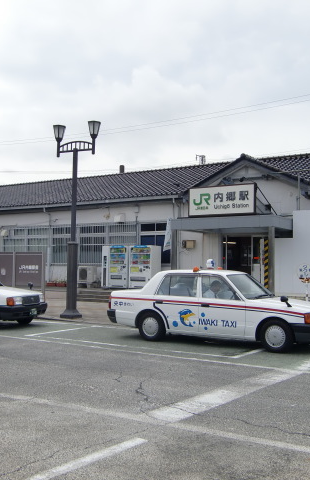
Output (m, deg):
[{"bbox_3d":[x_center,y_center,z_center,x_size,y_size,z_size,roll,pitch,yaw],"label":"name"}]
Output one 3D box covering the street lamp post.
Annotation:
[{"bbox_3d":[-2.249,-0.529,17.234,1.450,5.400,0.460,-1,-3,30],"label":"street lamp post"}]

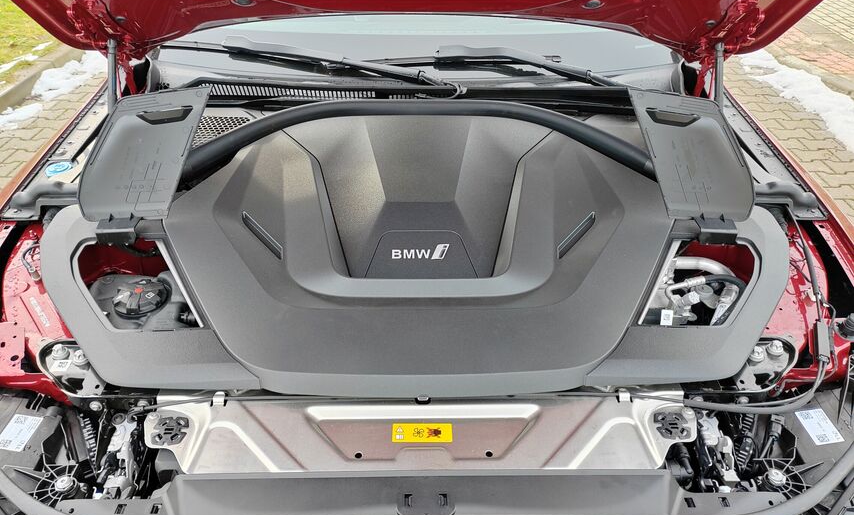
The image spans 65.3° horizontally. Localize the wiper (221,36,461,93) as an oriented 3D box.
[{"bbox_3d":[-0.216,-0.453,1.565,0.604,0.055,0.055,13,35,9],"label":"wiper"}]

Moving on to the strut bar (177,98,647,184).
[{"bbox_3d":[-0.017,-0.235,1.329,0.960,0.090,0.285,0,34,-1],"label":"strut bar"}]

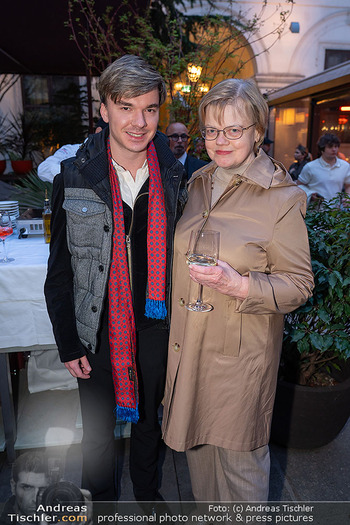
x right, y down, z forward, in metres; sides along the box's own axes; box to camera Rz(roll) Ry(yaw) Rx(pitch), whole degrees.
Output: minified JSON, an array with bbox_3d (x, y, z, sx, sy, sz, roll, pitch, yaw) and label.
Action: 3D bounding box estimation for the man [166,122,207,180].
[{"bbox_3d":[0.050,-0.166,2.793,0.520,1.700,0.340,-2,14,-8],"label":"man"}]

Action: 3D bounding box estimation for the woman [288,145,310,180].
[{"bbox_3d":[1.770,-0.821,5.258,0.330,1.680,0.460,-5,15,-19],"label":"woman"}]

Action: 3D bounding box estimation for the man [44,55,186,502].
[{"bbox_3d":[-0.200,0.253,1.331,0.540,1.780,0.360,-4,16,-13],"label":"man"}]

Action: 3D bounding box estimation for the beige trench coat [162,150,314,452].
[{"bbox_3d":[0.200,0.147,1.201,0.540,0.990,0.380,8,16,29],"label":"beige trench coat"}]

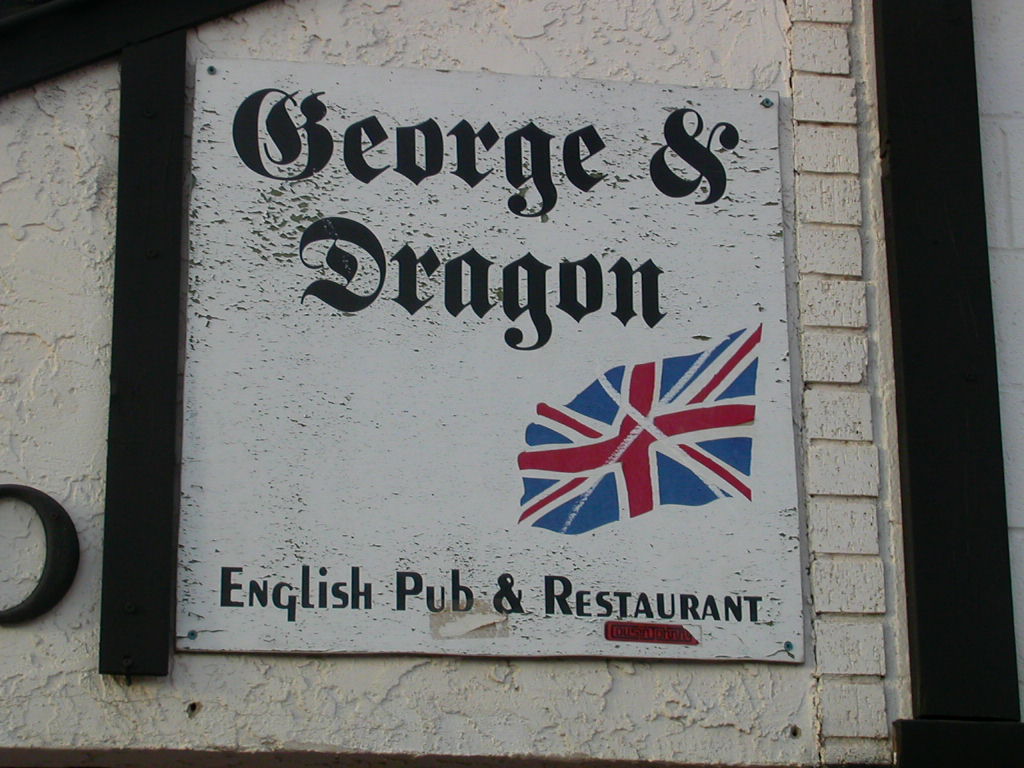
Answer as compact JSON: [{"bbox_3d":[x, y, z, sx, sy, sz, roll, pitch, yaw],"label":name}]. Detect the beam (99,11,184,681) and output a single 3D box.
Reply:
[{"bbox_3d":[-0.489,-0.056,3.229,0.088,0.895,0.034,2,-16,-9],"label":"beam"}]

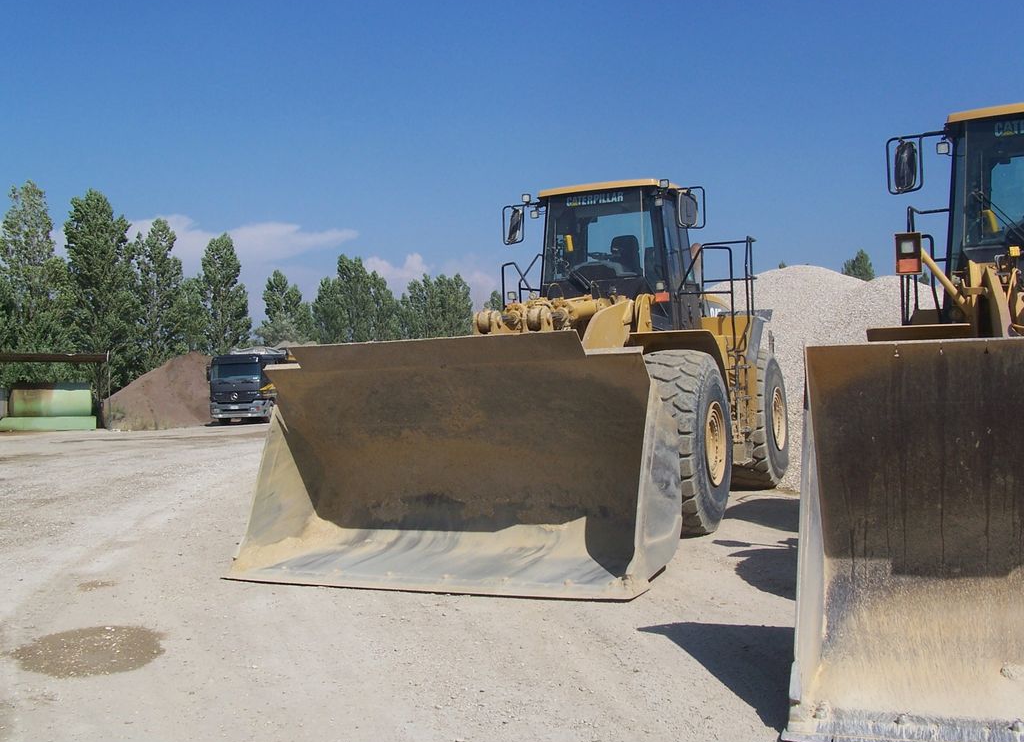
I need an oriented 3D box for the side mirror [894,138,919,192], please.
[{"bbox_3d":[3.220,-1.665,8.450,0.090,0.440,0.220,-2,0,-42],"label":"side mirror"}]

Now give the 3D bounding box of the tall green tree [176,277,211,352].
[{"bbox_3d":[-20.741,-1.722,67.982,3.000,8.845,3.000,-2,0,-17],"label":"tall green tree"}]

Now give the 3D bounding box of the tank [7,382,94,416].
[{"bbox_3d":[-21.617,1.382,48.500,3.750,1.600,1.600,-2,0,-24],"label":"tank"}]

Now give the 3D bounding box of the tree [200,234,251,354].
[{"bbox_3d":[-19.404,-3.388,70.976,4.000,12.091,4.000,-2,0,-15],"label":"tree"}]

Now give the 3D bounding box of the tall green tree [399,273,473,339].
[{"bbox_3d":[-7.011,-3.482,97.977,6.900,11.503,6.900,-2,0,-4],"label":"tall green tree"}]

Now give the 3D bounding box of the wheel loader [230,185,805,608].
[{"bbox_3d":[1.070,-0.281,11.745,3.416,3.712,9.306,-3,0,23],"label":"wheel loader"}]

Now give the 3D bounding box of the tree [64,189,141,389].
[{"bbox_3d":[-21.453,-3.485,54.975,4.600,12.322,4.600,-2,0,-21],"label":"tree"}]

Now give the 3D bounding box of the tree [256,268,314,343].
[{"bbox_3d":[-19.024,-2.960,87.977,5.200,11.342,5.200,-2,0,-12],"label":"tree"}]

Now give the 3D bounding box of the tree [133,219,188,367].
[{"bbox_3d":[-21.421,-3.391,63.976,3.900,12.203,3.900,-2,0,-19],"label":"tree"}]

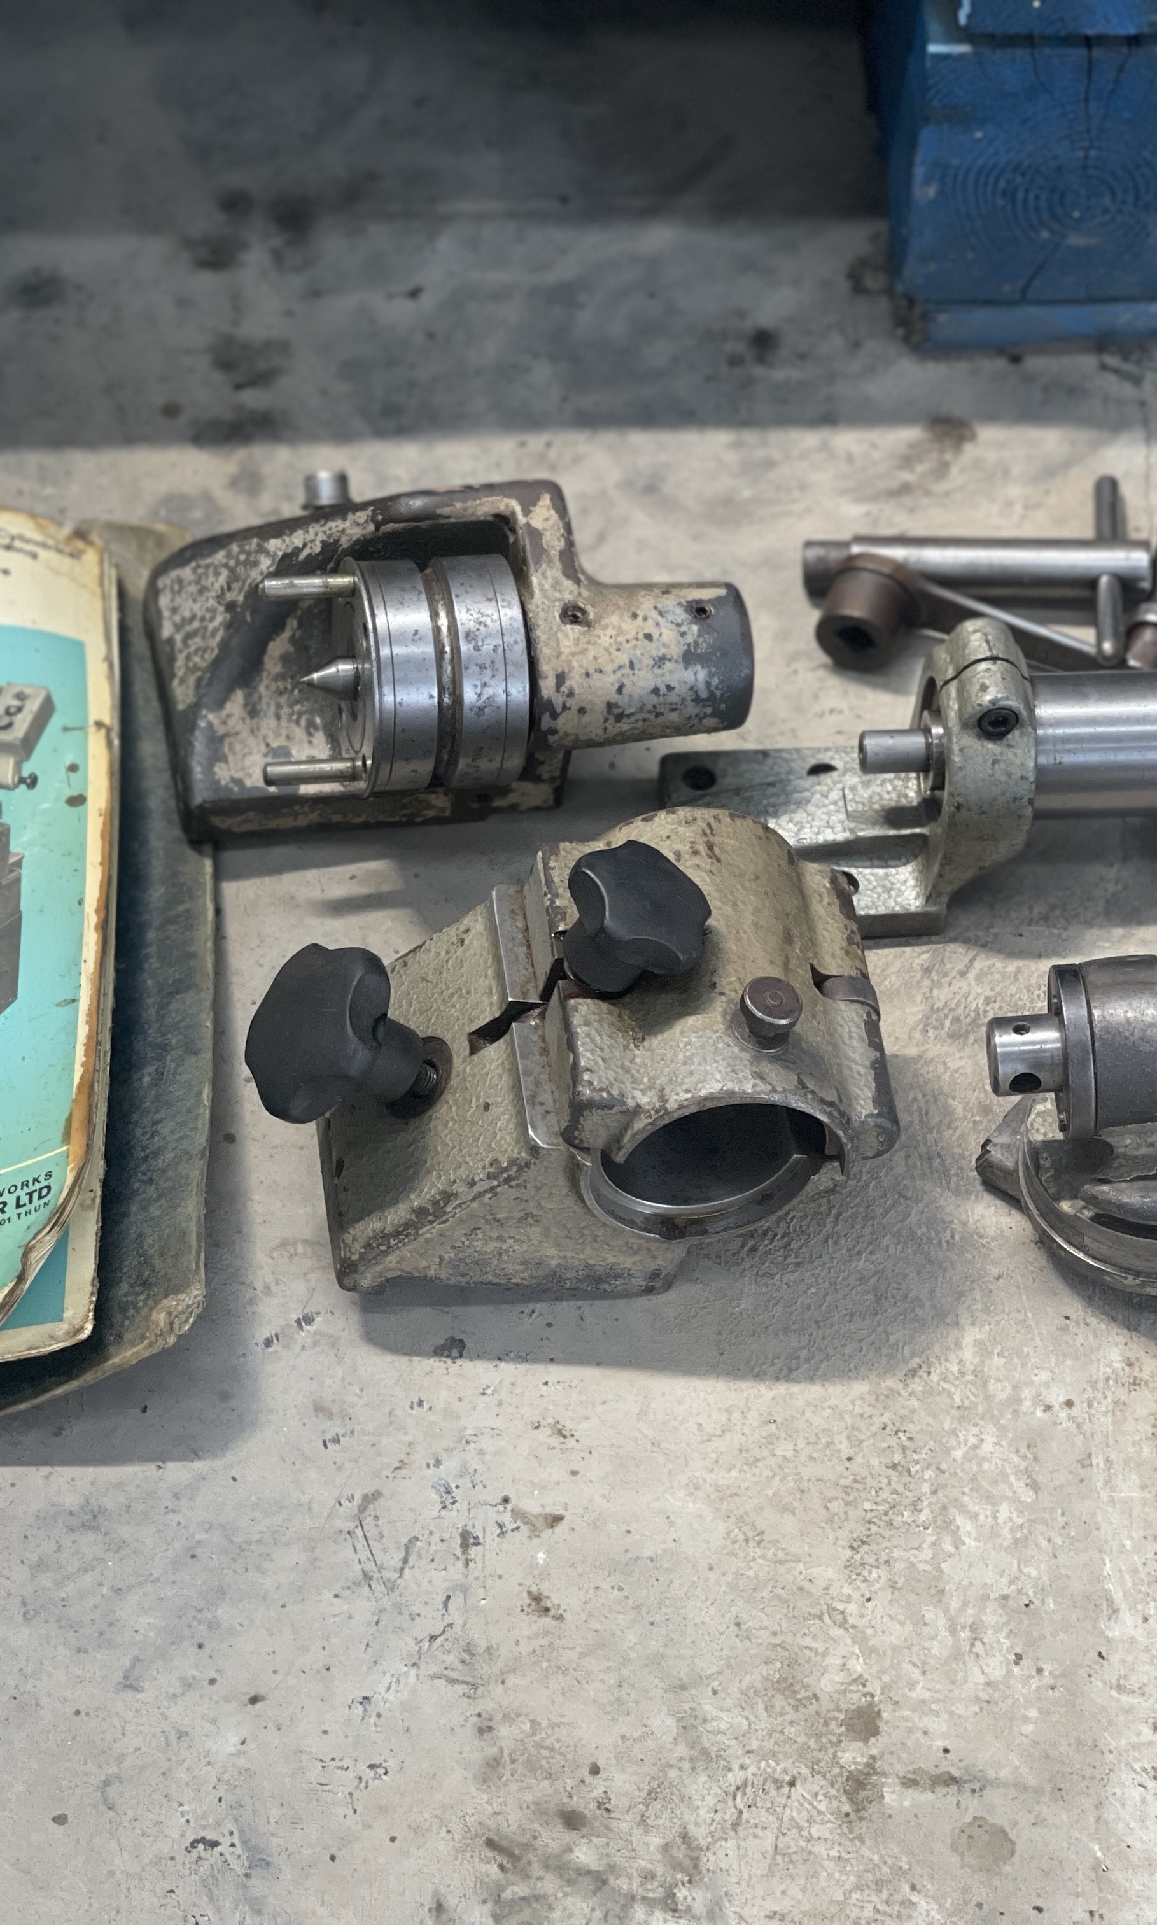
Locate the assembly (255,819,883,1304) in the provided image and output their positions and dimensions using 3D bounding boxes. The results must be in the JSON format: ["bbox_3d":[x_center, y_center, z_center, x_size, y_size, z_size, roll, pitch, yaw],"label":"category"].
[{"bbox_3d":[-0.004,0.016,1.211,0.161,0.103,0.098,-5,51,-4],"label":"assembly"}]

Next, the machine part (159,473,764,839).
[{"bbox_3d":[-0.034,-0.087,1.318,0.167,0.067,0.070,-4,51,-3],"label":"machine part"}]

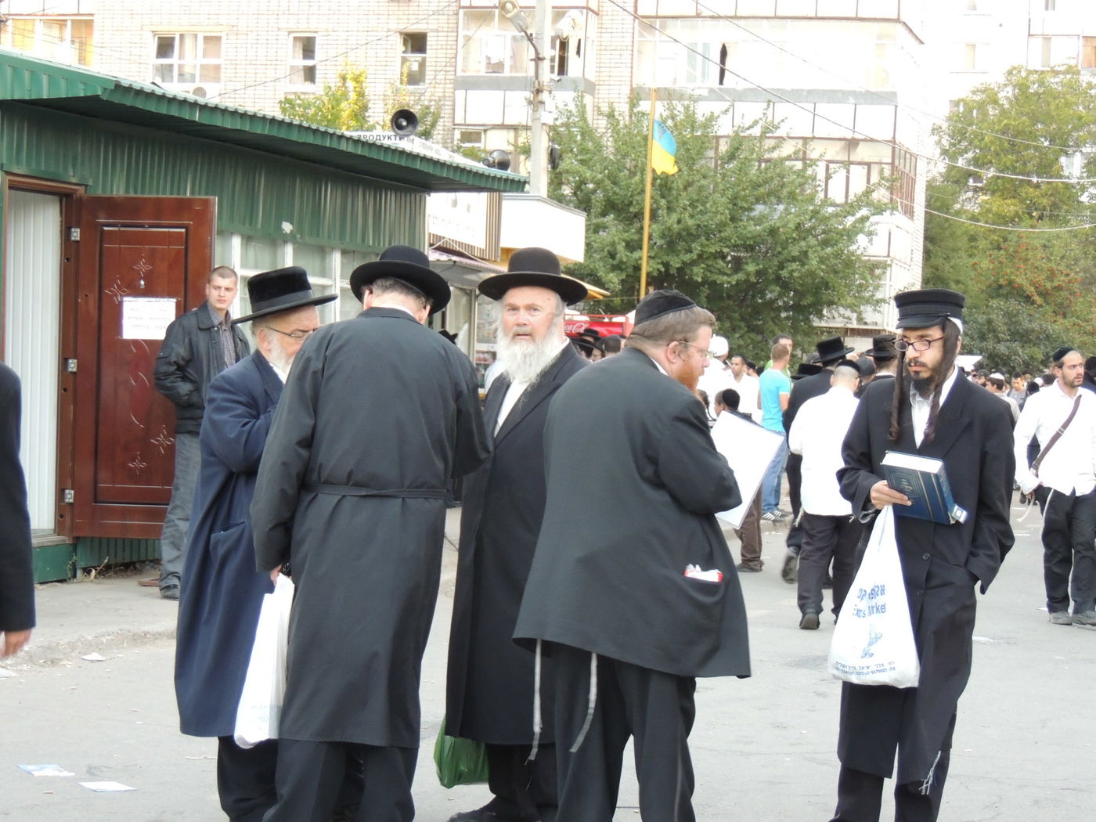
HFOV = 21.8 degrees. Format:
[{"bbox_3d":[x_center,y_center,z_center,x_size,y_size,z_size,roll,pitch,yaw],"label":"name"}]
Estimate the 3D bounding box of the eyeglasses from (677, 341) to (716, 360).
[{"bbox_3d":[0.407,-0.172,8.000,0.140,0.042,0.140,20,6,15],"label":"eyeglasses"}]

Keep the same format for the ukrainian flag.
[{"bbox_3d":[1.641,-3.708,40.000,0.480,0.790,0.220,2,0,6],"label":"ukrainian flag"}]

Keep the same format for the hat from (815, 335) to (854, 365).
[{"bbox_3d":[2.058,-0.443,20.600,0.310,0.140,0.330,-15,7,2],"label":"hat"}]

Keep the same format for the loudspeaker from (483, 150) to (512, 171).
[{"bbox_3d":[-0.562,-2.803,32.000,0.260,0.260,0.280,2,0,35],"label":"loudspeaker"}]

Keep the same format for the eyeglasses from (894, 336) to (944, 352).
[{"bbox_3d":[1.118,-0.207,8.473,0.140,0.040,0.140,2,10,39],"label":"eyeglasses"}]

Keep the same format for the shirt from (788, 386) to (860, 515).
[{"bbox_3d":[1.731,0.242,17.700,0.480,0.790,0.300,2,0,22],"label":"shirt"}]

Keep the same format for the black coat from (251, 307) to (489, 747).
[{"bbox_3d":[-0.527,0.343,8.420,0.700,1.270,0.460,2,0,6],"label":"black coat"}]

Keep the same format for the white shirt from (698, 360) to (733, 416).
[{"bbox_3d":[1.312,-0.058,22.800,0.330,0.720,0.500,1,1,-37],"label":"white shirt"}]

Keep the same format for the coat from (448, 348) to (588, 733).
[{"bbox_3d":[-0.064,0.401,8.750,0.510,1.230,0.370,2,0,36],"label":"coat"}]

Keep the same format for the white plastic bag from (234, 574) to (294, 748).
[{"bbox_3d":[-0.839,0.745,8.500,0.130,0.520,0.260,5,0,-37],"label":"white plastic bag"}]

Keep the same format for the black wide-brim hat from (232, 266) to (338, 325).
[{"bbox_3d":[-0.805,-0.358,8.700,0.345,0.120,0.310,-13,3,25],"label":"black wide-brim hat"}]

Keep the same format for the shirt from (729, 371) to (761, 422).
[{"bbox_3d":[1.943,-0.048,28.800,0.480,0.700,0.280,2,0,20],"label":"shirt"}]

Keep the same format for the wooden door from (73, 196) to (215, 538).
[{"bbox_3d":[-2.321,-0.249,16.400,0.810,1.970,0.060,2,1,8],"label":"wooden door"}]

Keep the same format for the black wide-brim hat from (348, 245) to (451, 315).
[{"bbox_3d":[-0.441,-0.385,8.450,0.315,0.130,0.345,12,-27,10],"label":"black wide-brim hat"}]

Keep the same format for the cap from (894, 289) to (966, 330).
[{"bbox_3d":[1.161,-0.308,8.650,0.250,0.120,0.215,-5,5,-45],"label":"cap"}]

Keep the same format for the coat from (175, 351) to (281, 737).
[{"bbox_3d":[-0.951,0.414,8.850,0.430,1.190,0.530,2,1,23],"label":"coat"}]

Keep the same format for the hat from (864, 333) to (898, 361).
[{"bbox_3d":[2.424,-0.477,20.500,0.315,0.135,0.350,2,9,6],"label":"hat"}]

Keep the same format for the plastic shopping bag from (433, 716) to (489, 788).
[{"bbox_3d":[-0.260,1.029,8.950,0.230,0.310,0.160,2,0,18],"label":"plastic shopping bag"}]

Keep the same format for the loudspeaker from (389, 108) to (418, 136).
[{"bbox_3d":[-1.262,-2.524,25.000,0.245,0.245,0.260,2,0,-12],"label":"loudspeaker"}]

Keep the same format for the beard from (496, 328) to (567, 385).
[{"bbox_3d":[-0.053,-0.160,8.650,0.200,0.190,0.150,2,0,14],"label":"beard"}]

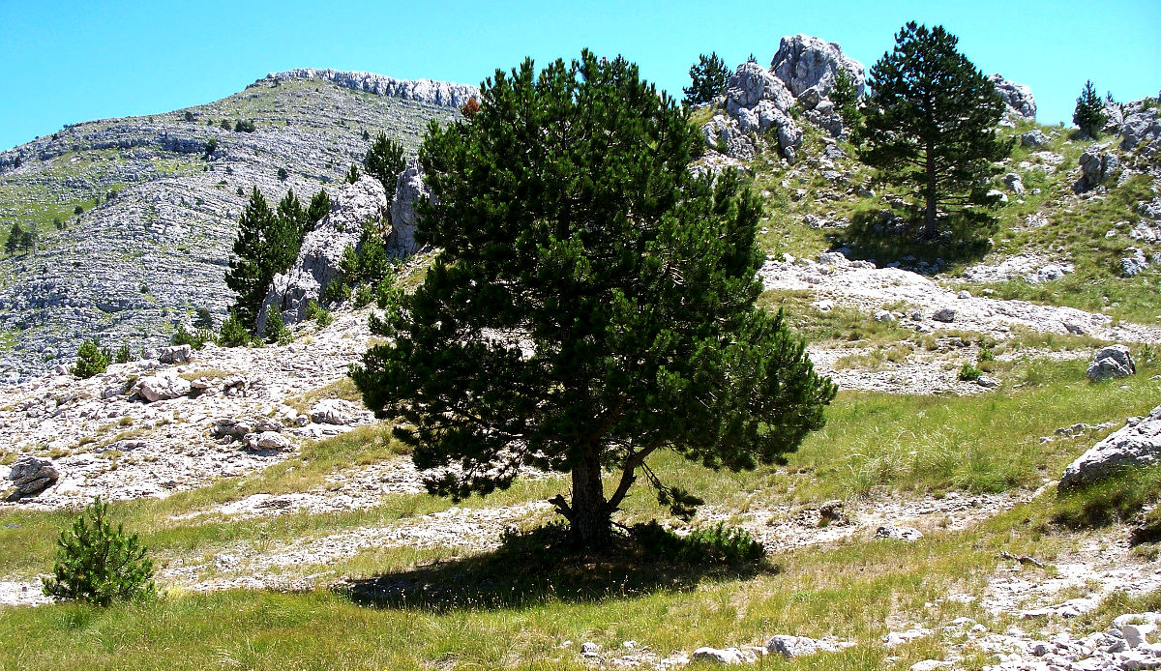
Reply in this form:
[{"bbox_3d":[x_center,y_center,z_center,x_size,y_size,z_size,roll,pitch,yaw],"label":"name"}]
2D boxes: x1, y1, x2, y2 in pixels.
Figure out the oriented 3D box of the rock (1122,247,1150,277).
[{"bbox_3d":[12.672,-1.668,36.000,0.663,0.707,0.563,-1,-2,19],"label":"rock"}]

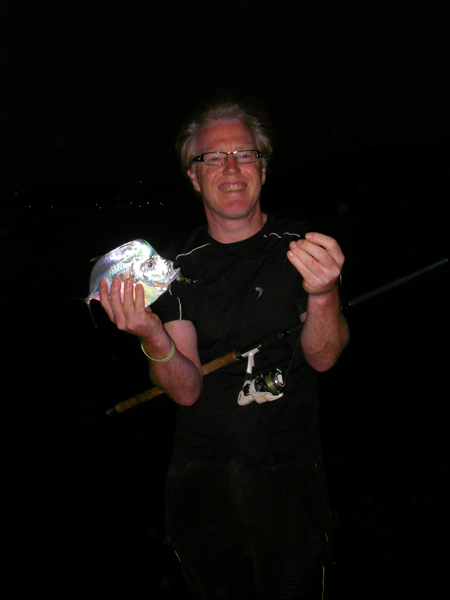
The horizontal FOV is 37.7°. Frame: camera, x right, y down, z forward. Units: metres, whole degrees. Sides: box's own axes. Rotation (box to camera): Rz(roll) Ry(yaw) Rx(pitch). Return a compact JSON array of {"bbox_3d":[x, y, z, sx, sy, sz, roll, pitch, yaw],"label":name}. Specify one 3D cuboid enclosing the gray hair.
[{"bbox_3d":[0.002,-0.366,1.480,0.210,0.200,0.205,-4,3,-7],"label":"gray hair"}]

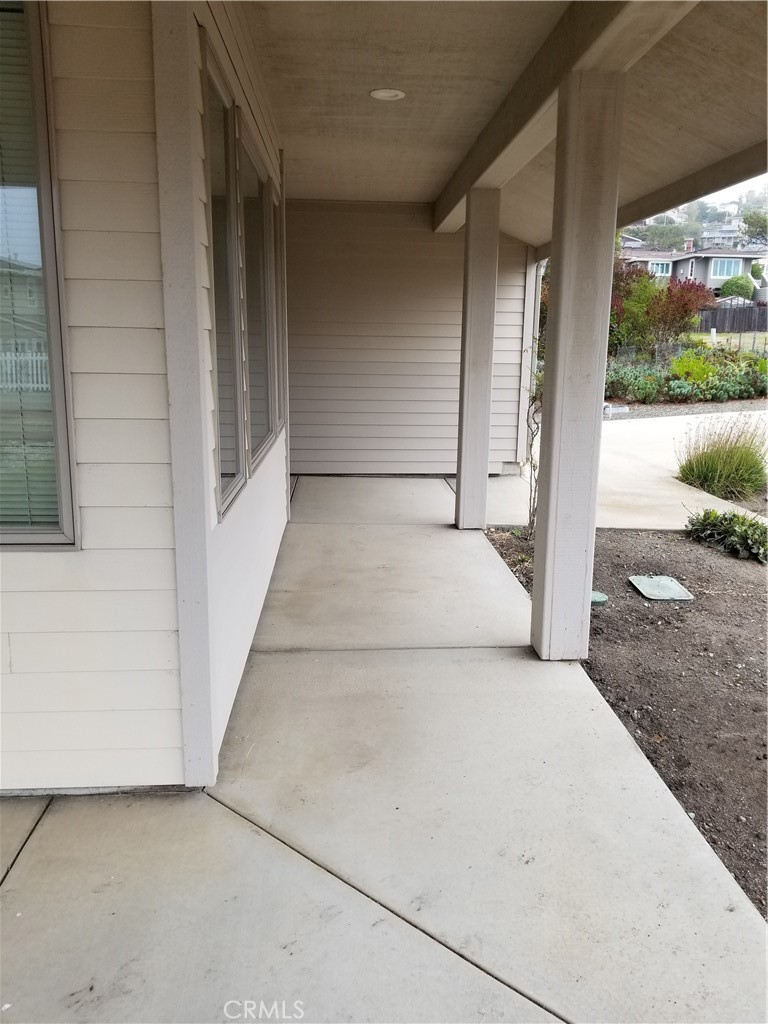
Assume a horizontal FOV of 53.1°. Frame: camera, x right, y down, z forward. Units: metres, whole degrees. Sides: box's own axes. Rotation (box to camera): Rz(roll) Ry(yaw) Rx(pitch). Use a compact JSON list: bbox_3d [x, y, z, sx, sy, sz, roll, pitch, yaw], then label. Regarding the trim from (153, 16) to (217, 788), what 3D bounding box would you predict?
[{"bbox_3d":[-0.569,-0.385,2.204,0.097,2.553,0.103,0,12,-3],"label":"trim"}]

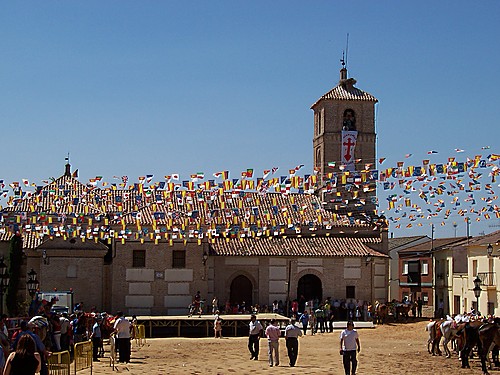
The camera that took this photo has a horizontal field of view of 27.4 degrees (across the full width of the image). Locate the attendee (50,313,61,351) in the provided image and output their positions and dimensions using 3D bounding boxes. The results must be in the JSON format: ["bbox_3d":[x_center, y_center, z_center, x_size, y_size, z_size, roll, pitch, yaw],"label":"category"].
[{"bbox_3d":[-8.053,6.069,42.664,0.480,1.700,0.350,0,-5,6],"label":"attendee"}]

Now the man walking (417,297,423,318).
[{"bbox_3d":[14.461,10.207,87.271,0.500,1.700,0.350,0,-5,0],"label":"man walking"}]

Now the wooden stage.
[{"bbox_3d":[-2.764,8.439,63.020,9.730,1.030,8.000,1,-5,-4],"label":"wooden stage"}]

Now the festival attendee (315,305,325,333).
[{"bbox_3d":[4.279,8.086,63.135,0.500,1.730,0.350,3,-5,-30],"label":"festival attendee"}]

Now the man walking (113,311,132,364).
[{"bbox_3d":[-4.390,5.178,35.421,0.600,1.750,0.420,2,-5,-14],"label":"man walking"}]

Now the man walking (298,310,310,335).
[{"bbox_3d":[3.344,8.279,62.665,0.450,1.480,0.350,2,-5,-14],"label":"man walking"}]

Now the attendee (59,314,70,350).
[{"bbox_3d":[-7.828,6.174,43.377,0.520,1.720,0.350,0,-5,9],"label":"attendee"}]

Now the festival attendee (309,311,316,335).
[{"bbox_3d":[3.886,8.404,63.447,0.420,1.480,0.330,2,-5,-14],"label":"festival attendee"}]

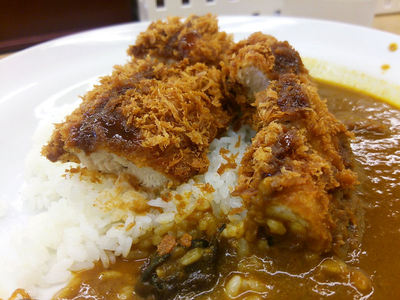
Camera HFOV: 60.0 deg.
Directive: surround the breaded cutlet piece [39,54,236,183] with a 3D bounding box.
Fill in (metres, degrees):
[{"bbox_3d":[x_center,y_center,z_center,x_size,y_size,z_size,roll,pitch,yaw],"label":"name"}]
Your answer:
[{"bbox_3d":[-0.035,-0.024,0.189,0.081,0.040,0.081,6,33,11],"label":"breaded cutlet piece"}]

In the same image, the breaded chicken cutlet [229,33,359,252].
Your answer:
[{"bbox_3d":[0.045,-0.018,0.186,0.047,0.050,0.125,-1,32,0],"label":"breaded chicken cutlet"}]

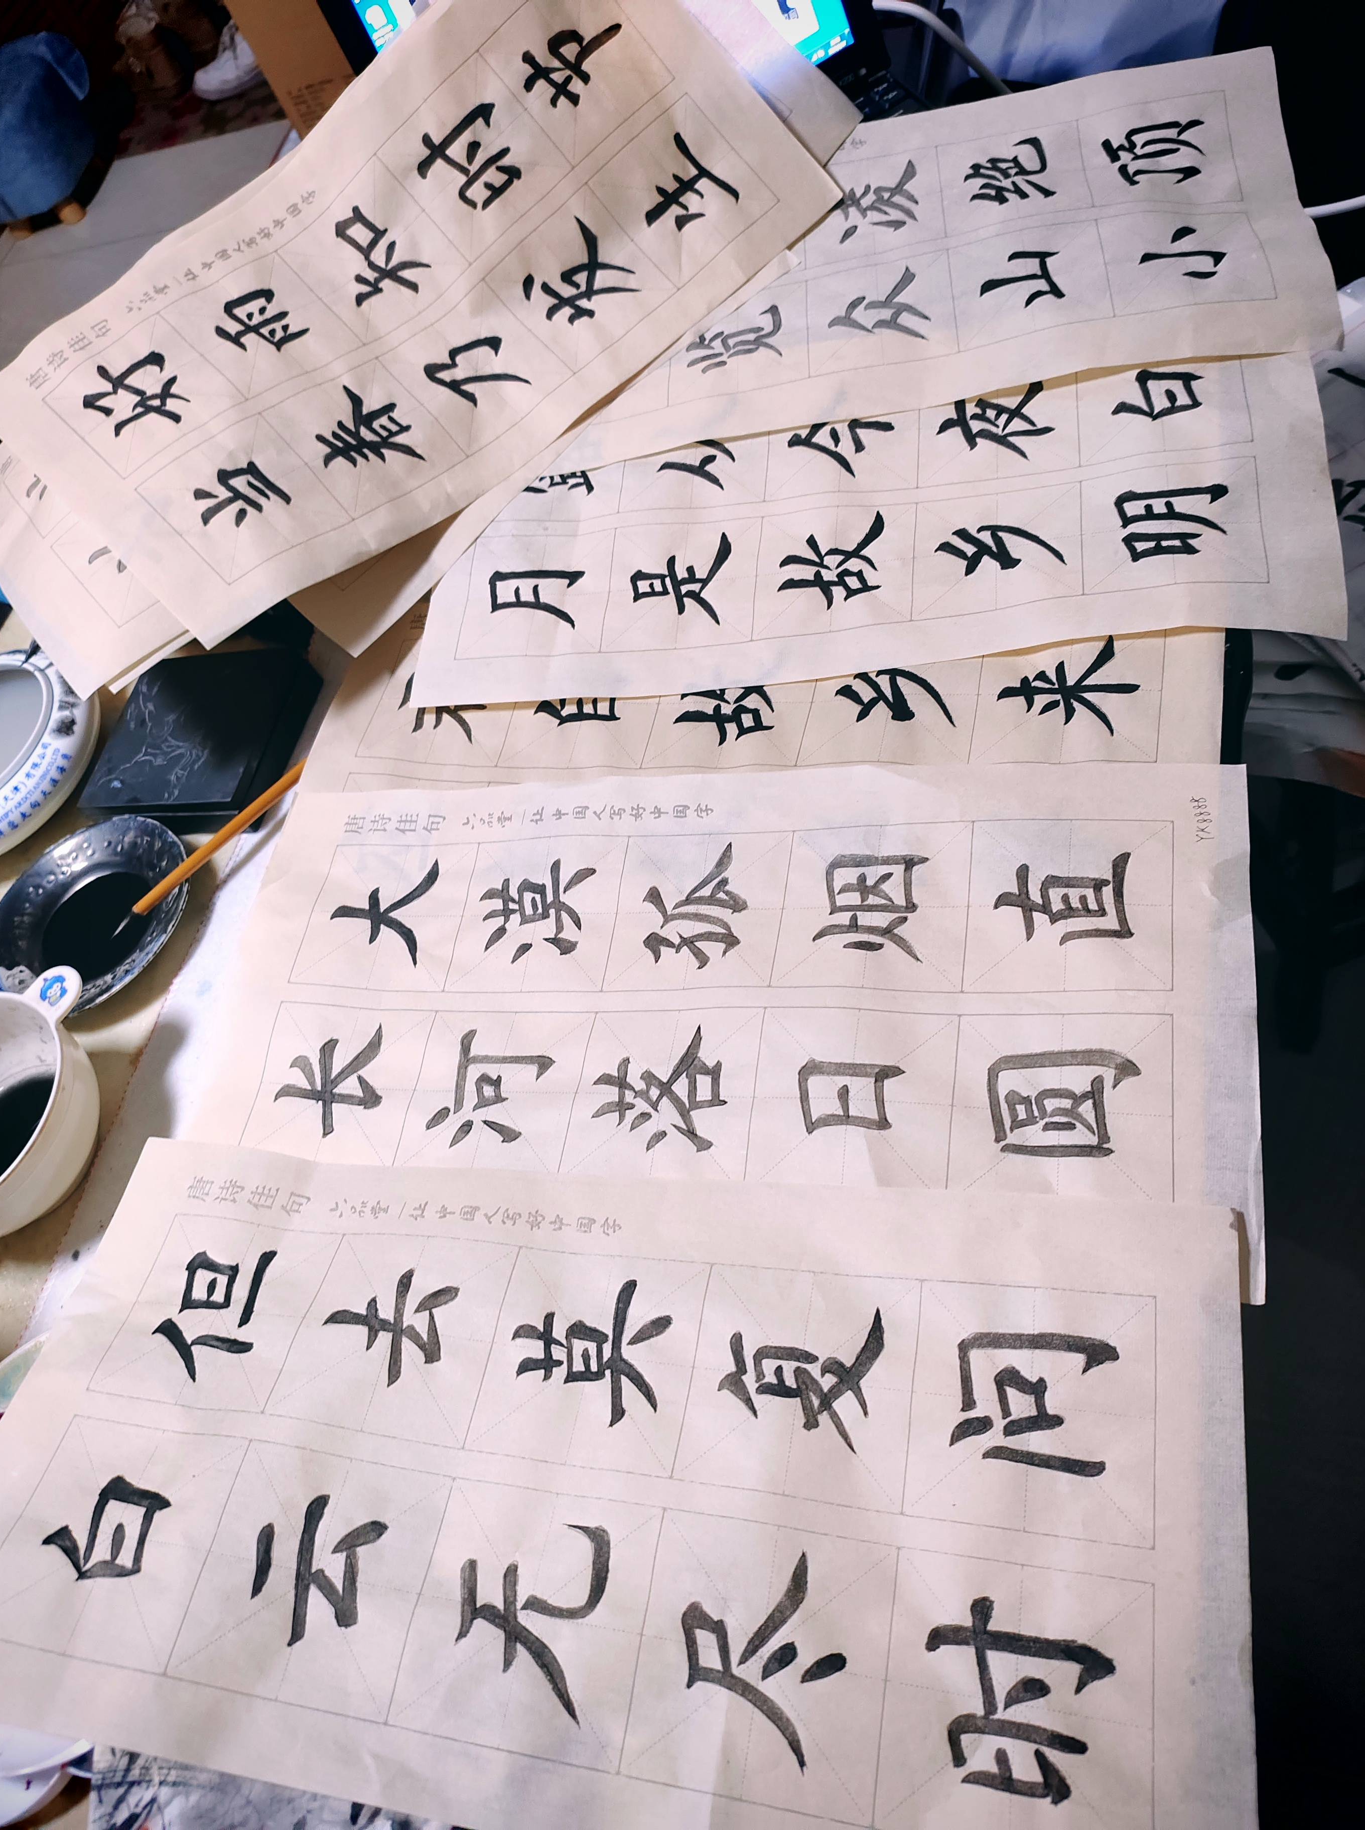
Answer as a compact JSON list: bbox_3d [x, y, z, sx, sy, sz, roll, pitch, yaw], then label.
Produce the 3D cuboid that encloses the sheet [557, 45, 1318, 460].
[{"bbox_3d":[0.113,-0.379,0.823,0.459,0.020,0.232,-5,61,13],"label":"sheet"}]

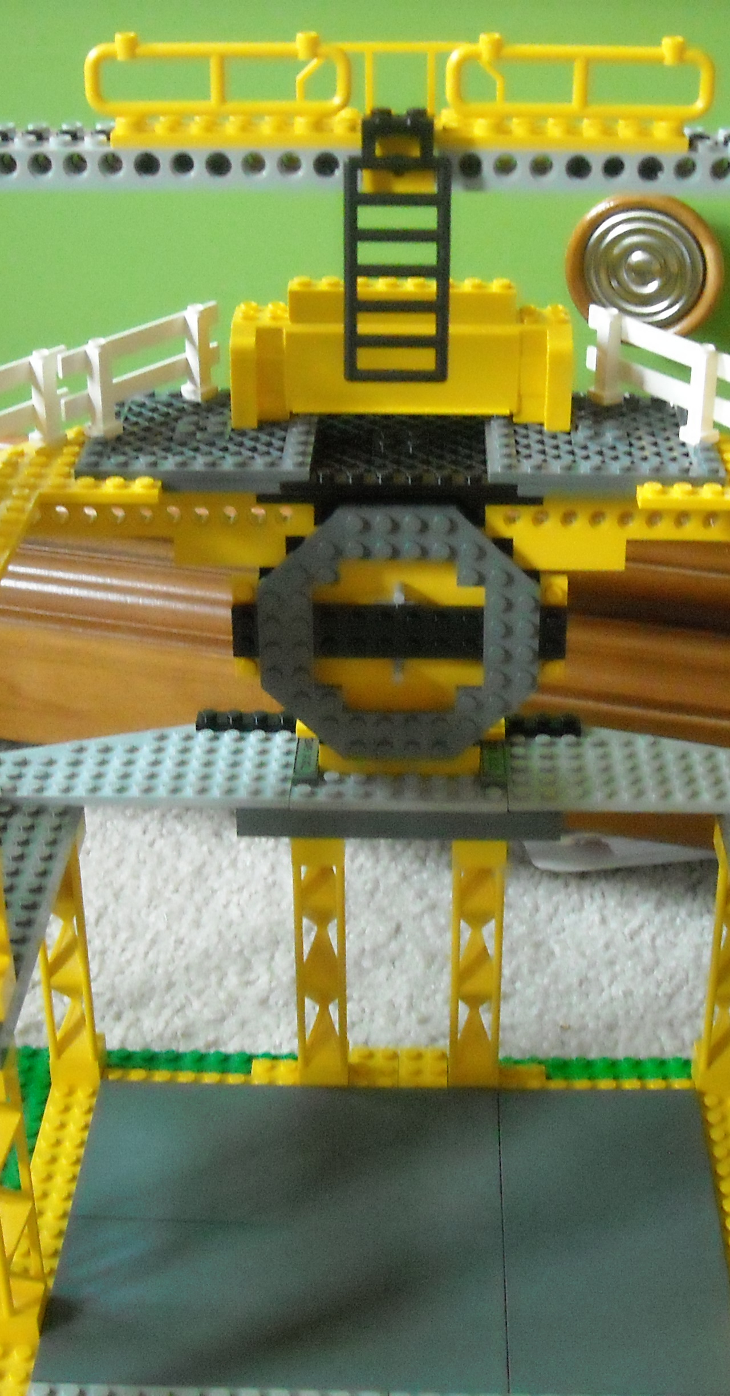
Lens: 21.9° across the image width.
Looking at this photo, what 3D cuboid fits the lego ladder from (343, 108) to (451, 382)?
[{"bbox_3d":[0.007,-0.102,0.429,0.024,0.062,0.007,0,28,2],"label":"lego ladder"}]

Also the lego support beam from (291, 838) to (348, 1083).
[{"bbox_3d":[-0.014,0.080,0.597,0.016,0.096,0.016,1,27,2],"label":"lego support beam"}]

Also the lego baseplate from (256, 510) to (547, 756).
[{"bbox_3d":[0.010,-0.017,0.533,0.080,0.080,0.005,0,28,2],"label":"lego baseplate"}]

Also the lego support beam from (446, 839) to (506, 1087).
[{"bbox_3d":[0.034,0.081,0.596,0.016,0.096,0.016,1,27,2],"label":"lego support beam"}]

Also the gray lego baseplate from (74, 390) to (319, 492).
[{"bbox_3d":[-0.046,-0.073,0.539,0.064,0.008,0.064,1,27,2],"label":"gray lego baseplate"}]

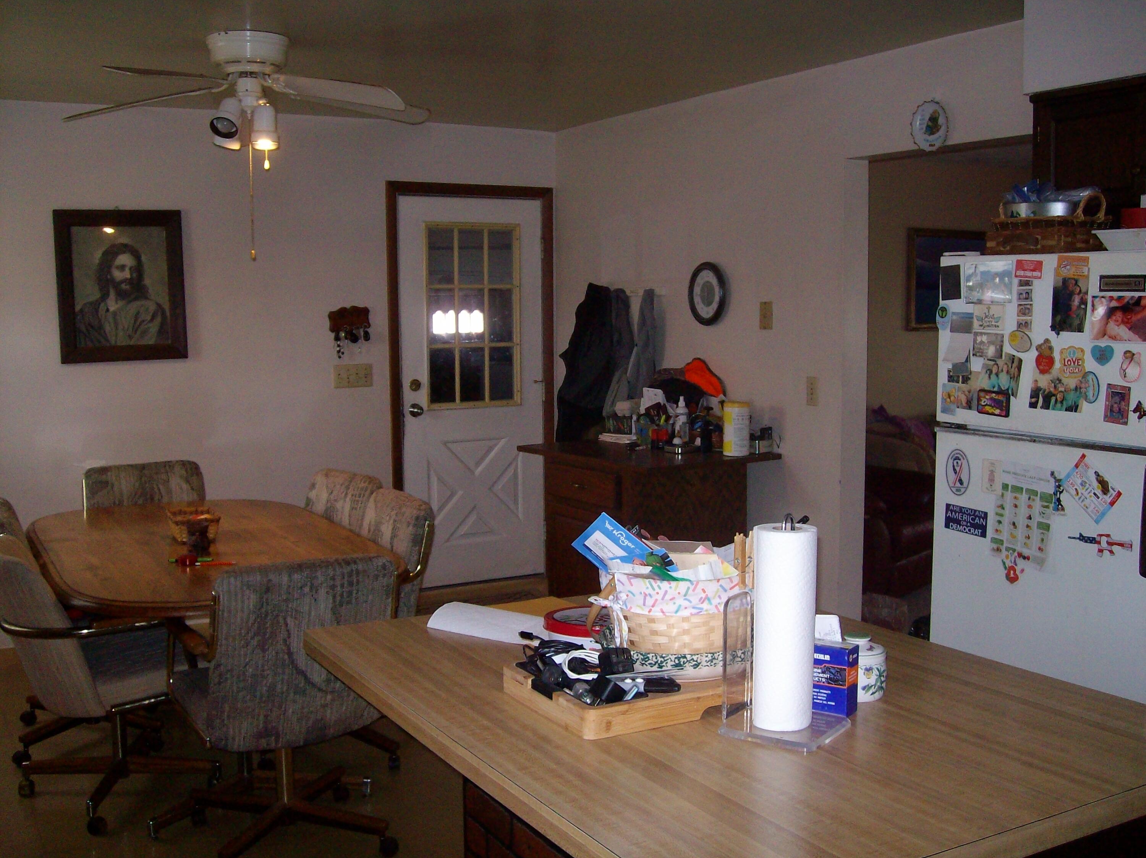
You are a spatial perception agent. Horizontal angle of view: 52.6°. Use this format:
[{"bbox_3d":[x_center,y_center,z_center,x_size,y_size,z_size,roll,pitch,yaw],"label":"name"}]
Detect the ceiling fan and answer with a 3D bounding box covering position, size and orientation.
[{"bbox_3d":[-1.111,-1.151,3.992,1.320,0.385,1.320,-1,6,0],"label":"ceiling fan"}]

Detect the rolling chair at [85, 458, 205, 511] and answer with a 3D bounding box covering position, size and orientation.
[{"bbox_3d":[-1.639,0.603,4.634,0.550,0.880,0.600,-4,7,-31],"label":"rolling chair"}]

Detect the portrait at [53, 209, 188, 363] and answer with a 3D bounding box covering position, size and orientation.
[{"bbox_3d":[-2.015,-0.637,5.181,0.534,0.671,0.030,-4,7,-29],"label":"portrait"}]

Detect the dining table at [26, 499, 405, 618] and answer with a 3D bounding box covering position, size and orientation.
[{"bbox_3d":[-1.237,0.740,3.905,1.030,0.745,1.820,-4,7,-30],"label":"dining table"}]

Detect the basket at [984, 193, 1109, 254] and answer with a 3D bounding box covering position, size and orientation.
[{"bbox_3d":[1.246,-0.528,3.022,0.190,0.152,0.245,-4,7,-31],"label":"basket"}]

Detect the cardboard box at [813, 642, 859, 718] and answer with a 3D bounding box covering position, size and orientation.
[{"bbox_3d":[0.363,0.357,1.678,0.085,0.097,0.045,3,7,32],"label":"cardboard box"}]

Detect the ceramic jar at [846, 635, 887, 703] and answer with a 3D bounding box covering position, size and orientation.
[{"bbox_3d":[0.428,0.353,1.742,0.086,0.091,0.086,-1,6,0],"label":"ceramic jar"}]

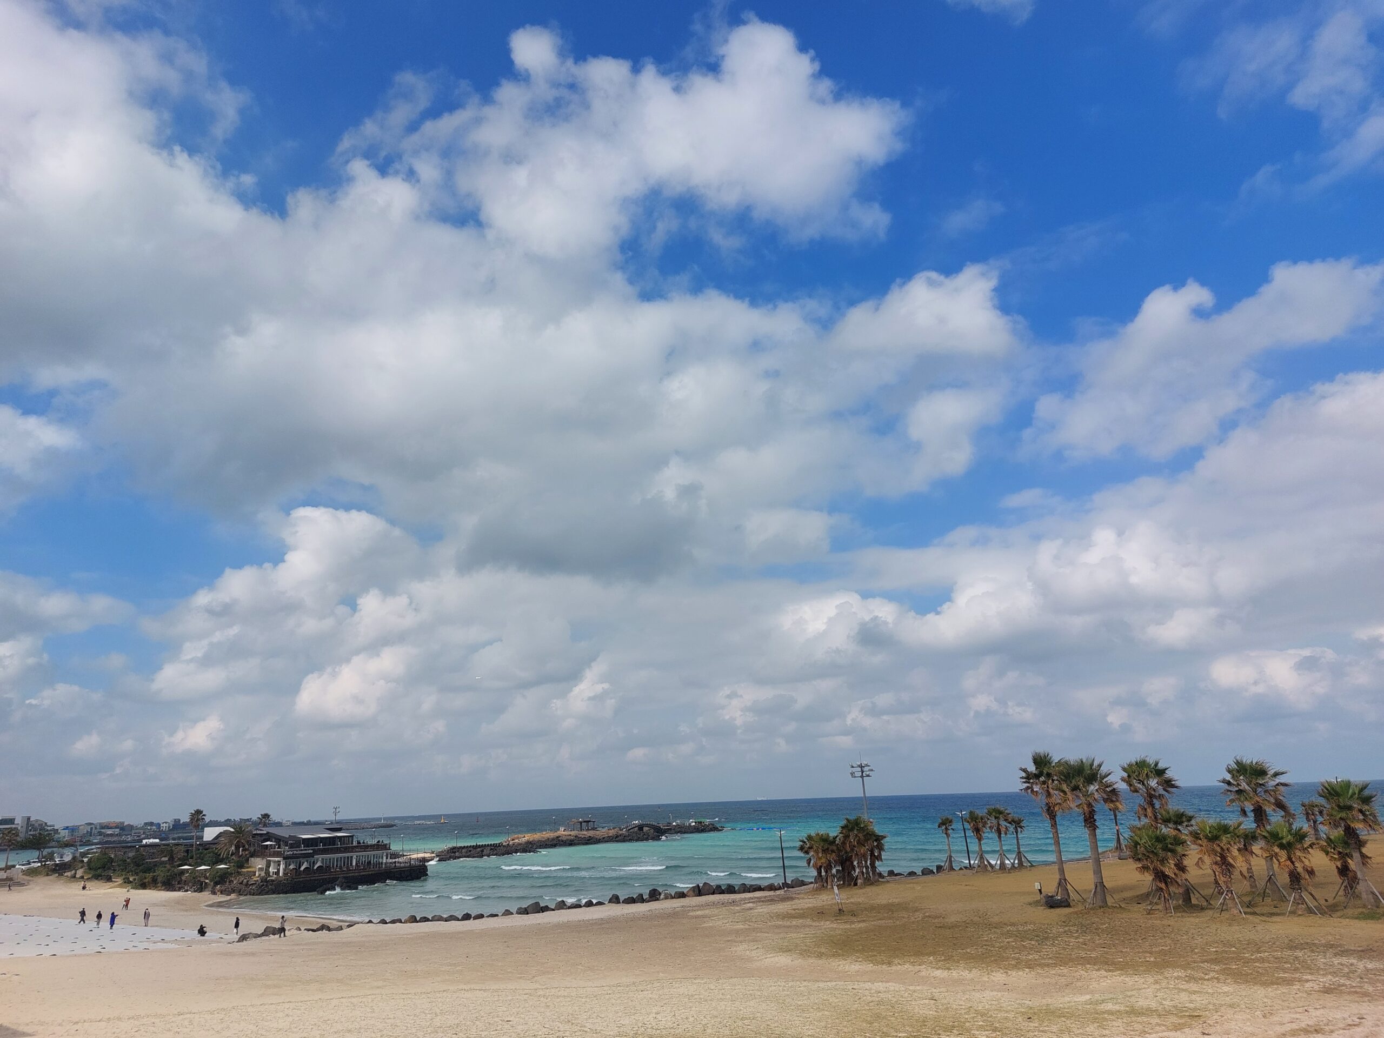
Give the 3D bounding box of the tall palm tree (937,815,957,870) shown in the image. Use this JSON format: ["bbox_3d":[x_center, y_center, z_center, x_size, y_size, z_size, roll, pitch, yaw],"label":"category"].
[{"bbox_3d":[24.058,30.564,94.073,1.750,4.940,1.750,-6,-16,13],"label":"tall palm tree"}]

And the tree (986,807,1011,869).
[{"bbox_3d":[33.789,35.427,111.101,2.861,6.761,2.861,-6,-16,15],"label":"tree"}]

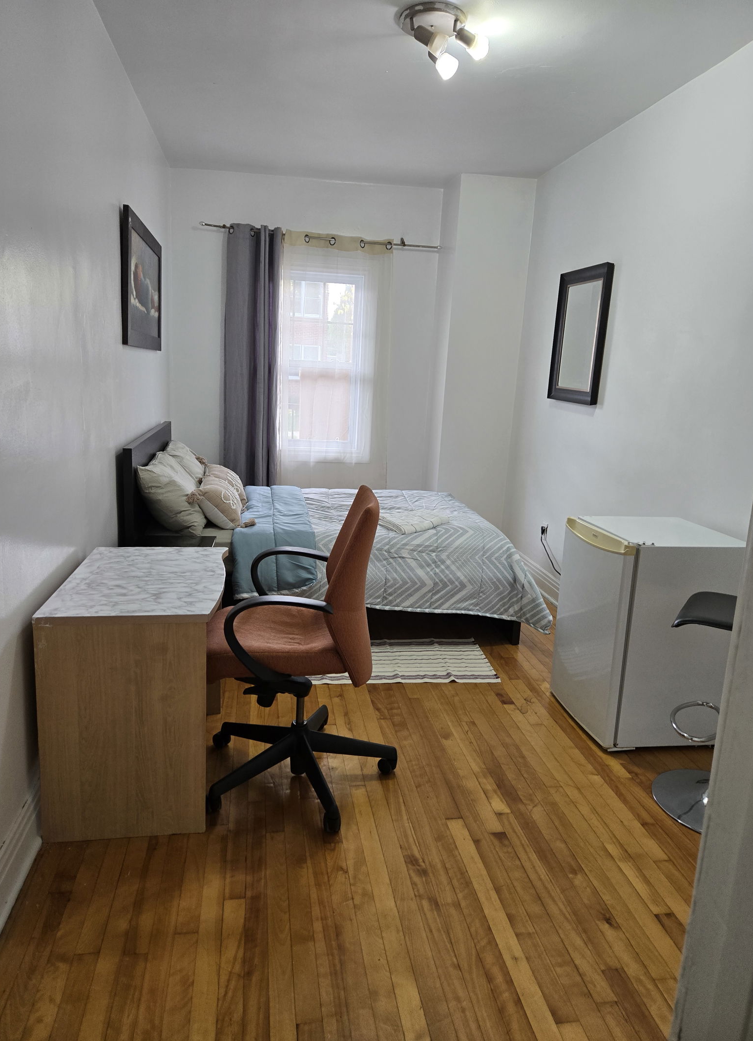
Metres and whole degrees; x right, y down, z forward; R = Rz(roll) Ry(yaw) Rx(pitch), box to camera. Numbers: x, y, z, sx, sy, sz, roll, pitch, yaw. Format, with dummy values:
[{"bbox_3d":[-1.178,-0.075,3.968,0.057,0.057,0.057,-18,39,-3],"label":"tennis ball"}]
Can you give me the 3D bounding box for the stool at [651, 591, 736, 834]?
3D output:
[{"bbox_3d":[1.212,0.587,2.351,0.492,0.855,0.427,1,12,-10],"label":"stool"}]

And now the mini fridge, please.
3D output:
[{"bbox_3d":[1.161,0.456,2.999,0.573,0.838,0.547,1,12,-10],"label":"mini fridge"}]

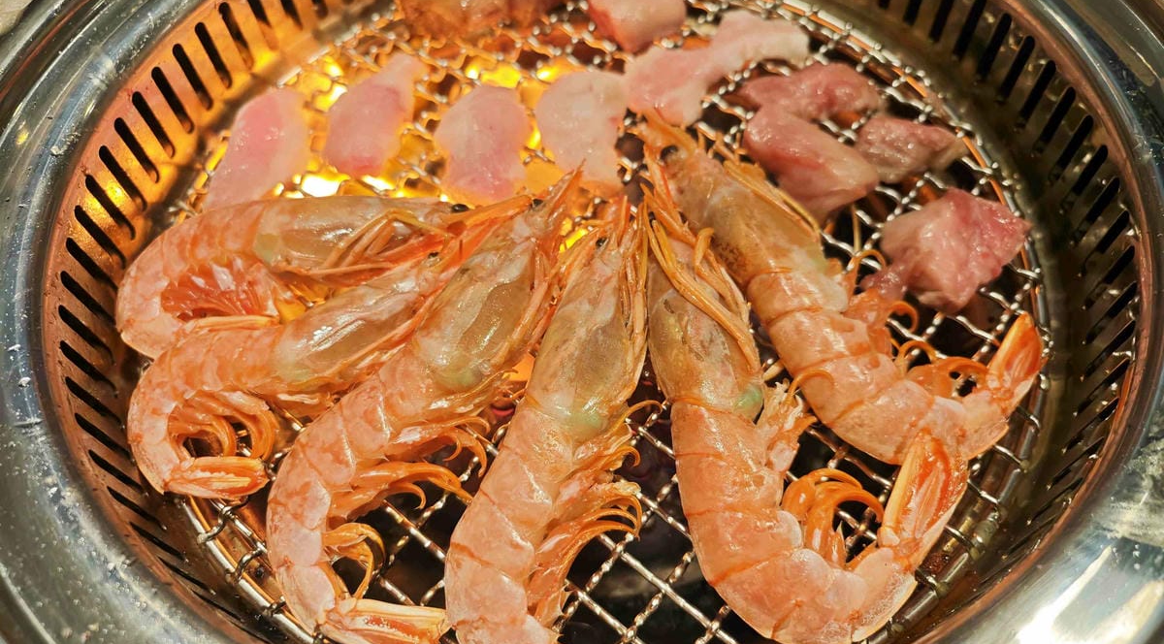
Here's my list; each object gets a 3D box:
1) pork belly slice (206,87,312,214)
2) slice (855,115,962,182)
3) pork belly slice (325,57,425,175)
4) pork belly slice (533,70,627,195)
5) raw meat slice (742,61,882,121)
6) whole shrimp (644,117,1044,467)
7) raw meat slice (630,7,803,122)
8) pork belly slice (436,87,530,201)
[{"bbox_3d":[-0.112,-0.060,0.275,0.029,0.008,0.059,0,60,3],"label":"pork belly slice"},{"bbox_3d":[0.110,-0.058,0.260,0.034,0.013,0.025,8,61,7],"label":"slice"},{"bbox_3d":[-0.076,-0.077,0.283,0.030,0.008,0.057,8,61,7],"label":"pork belly slice"},{"bbox_3d":[-0.001,-0.067,0.274,0.031,0.008,0.055,2,60,4],"label":"pork belly slice"},{"bbox_3d":[0.079,-0.079,0.267,0.049,0.012,0.025,-8,60,-2],"label":"raw meat slice"},{"bbox_3d":[0.059,-0.015,0.222,0.137,0.027,0.064,39,69,21],"label":"whole shrimp"},{"bbox_3d":[0.048,-0.094,0.280,0.074,0.008,0.035,-30,63,-14],"label":"raw meat slice"},{"bbox_3d":[-0.036,-0.062,0.272,0.032,0.008,0.055,0,60,3],"label":"pork belly slice"}]

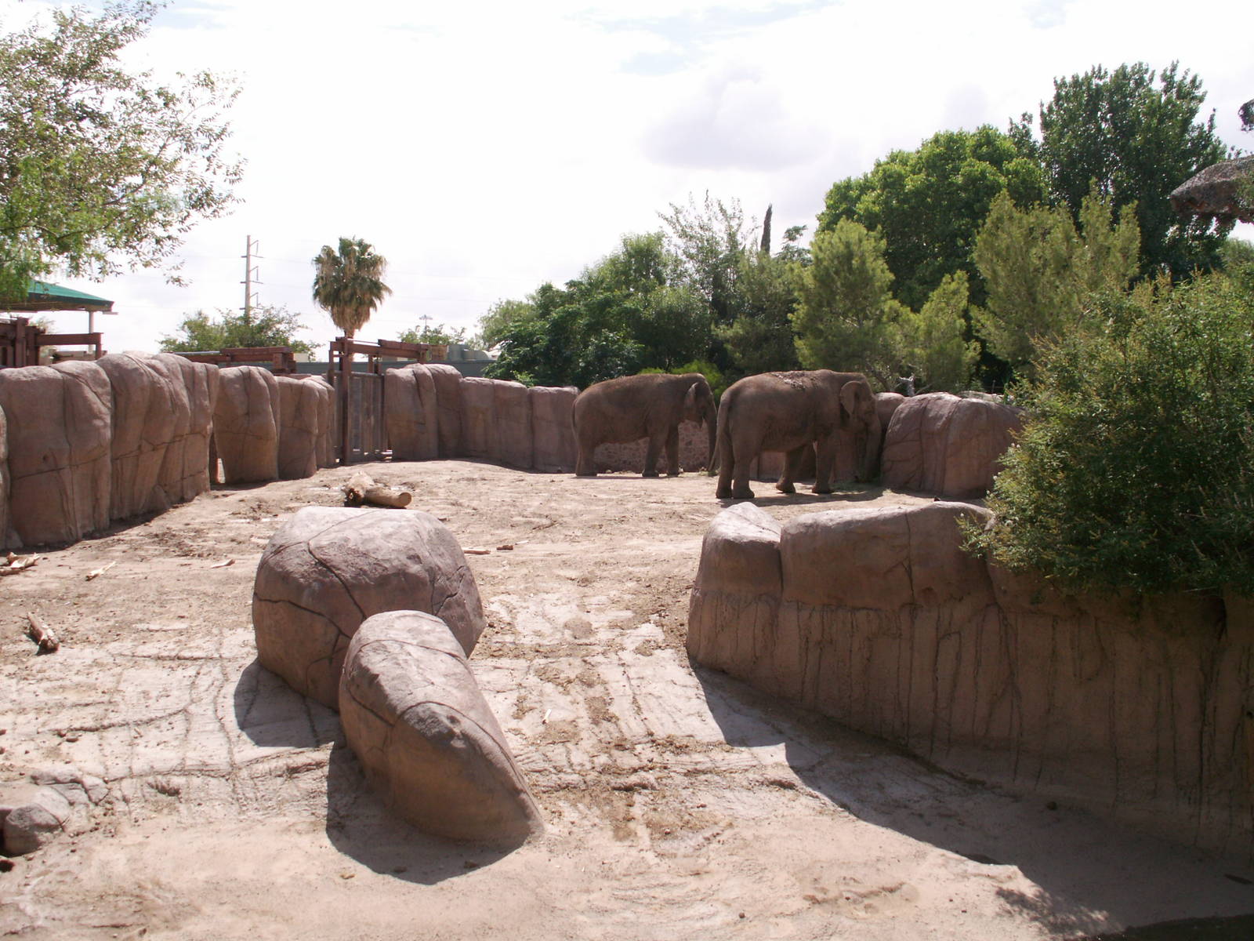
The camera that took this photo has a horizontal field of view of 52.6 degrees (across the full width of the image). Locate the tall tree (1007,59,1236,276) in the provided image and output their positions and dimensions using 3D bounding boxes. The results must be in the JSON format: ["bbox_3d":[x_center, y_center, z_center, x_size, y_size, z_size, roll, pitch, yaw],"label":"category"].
[{"bbox_3d":[16.591,-7.417,42.583,7.250,12.390,7.250,0,4,0],"label":"tall tree"}]

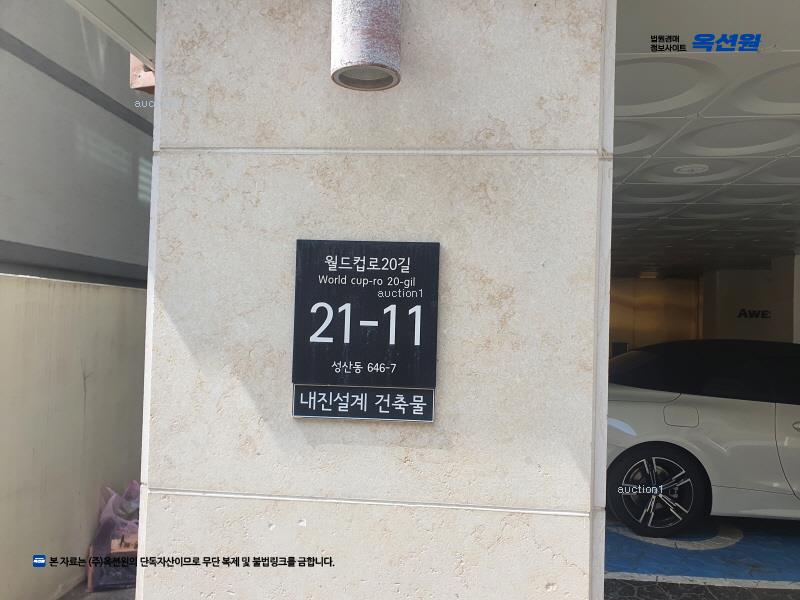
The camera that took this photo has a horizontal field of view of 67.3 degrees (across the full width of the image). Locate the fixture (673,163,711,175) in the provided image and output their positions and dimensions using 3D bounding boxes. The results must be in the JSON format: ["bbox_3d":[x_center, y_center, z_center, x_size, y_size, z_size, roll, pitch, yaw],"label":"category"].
[{"bbox_3d":[1.533,-0.688,3.160,0.190,0.030,0.190,2,-1,7],"label":"fixture"}]

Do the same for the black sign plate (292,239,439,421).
[{"bbox_3d":[-0.058,0.052,1.037,0.245,0.304,0.020,2,-1,5],"label":"black sign plate"}]

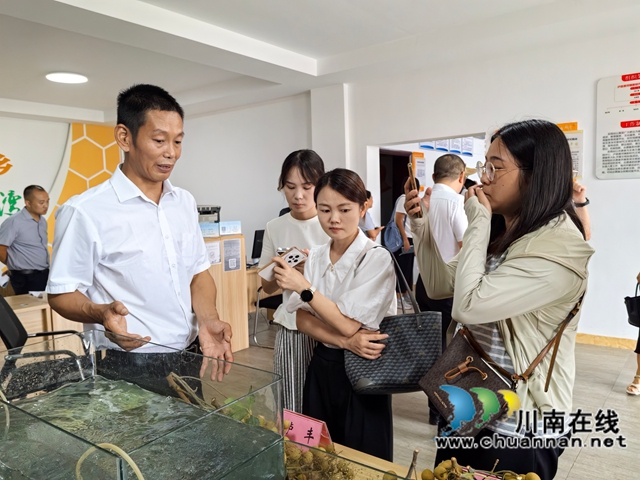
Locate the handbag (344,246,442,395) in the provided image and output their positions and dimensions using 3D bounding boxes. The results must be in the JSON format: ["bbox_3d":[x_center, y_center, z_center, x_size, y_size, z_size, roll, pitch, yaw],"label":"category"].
[{"bbox_3d":[0.239,0.268,1.670,0.370,0.460,0.160,-4,5,-22],"label":"handbag"}]

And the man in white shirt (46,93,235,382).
[{"bbox_3d":[-0.439,0.462,1.401,0.430,1.760,0.520,2,6,35],"label":"man in white shirt"}]

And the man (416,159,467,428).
[{"bbox_3d":[0.833,0.293,3.248,0.340,1.698,0.480,-6,7,-42],"label":"man"}]

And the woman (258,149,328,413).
[{"bbox_3d":[-0.050,0.474,1.892,0.420,1.626,0.370,-1,5,12],"label":"woman"}]

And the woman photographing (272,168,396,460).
[{"bbox_3d":[0.094,0.533,1.694,0.430,1.537,0.390,2,6,33],"label":"woman photographing"}]

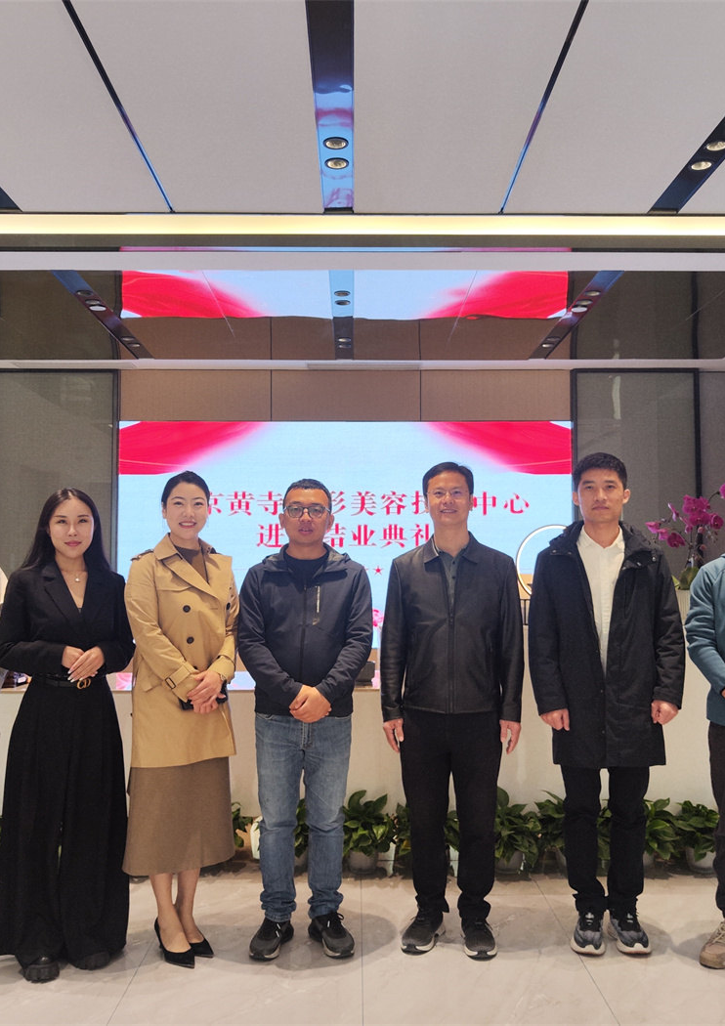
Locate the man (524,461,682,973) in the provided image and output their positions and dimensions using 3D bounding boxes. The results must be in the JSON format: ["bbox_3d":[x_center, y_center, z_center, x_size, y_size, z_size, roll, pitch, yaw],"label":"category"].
[{"bbox_3d":[0.907,0.667,3.532,0.570,1.778,0.340,-1,-4,10],"label":"man"}]

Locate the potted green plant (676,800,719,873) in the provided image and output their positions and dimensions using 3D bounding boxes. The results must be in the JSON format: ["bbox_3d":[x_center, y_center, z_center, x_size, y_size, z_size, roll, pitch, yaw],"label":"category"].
[{"bbox_3d":[1.521,1.450,4.271,0.217,0.300,0.230,0,-3,0],"label":"potted green plant"}]

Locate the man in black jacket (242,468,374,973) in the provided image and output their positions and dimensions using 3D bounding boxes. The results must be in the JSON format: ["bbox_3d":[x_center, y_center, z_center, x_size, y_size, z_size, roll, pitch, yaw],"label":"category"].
[{"bbox_3d":[-0.210,0.714,3.482,0.494,1.674,0.340,0,-3,0],"label":"man in black jacket"}]

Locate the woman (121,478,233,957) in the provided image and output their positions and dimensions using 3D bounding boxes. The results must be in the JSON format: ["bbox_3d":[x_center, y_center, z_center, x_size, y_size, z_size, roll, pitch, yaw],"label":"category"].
[{"bbox_3d":[-0.653,0.698,3.418,0.430,1.701,0.350,2,-4,-28],"label":"woman"}]

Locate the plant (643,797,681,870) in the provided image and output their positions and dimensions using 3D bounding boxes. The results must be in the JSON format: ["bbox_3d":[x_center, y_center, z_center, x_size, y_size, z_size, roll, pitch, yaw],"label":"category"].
[{"bbox_3d":[1.328,1.453,4.301,0.237,0.298,0.240,0,-3,0],"label":"plant"}]

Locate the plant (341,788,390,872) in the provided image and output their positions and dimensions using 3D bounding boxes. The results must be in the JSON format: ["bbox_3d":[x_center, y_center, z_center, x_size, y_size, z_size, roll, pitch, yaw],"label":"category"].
[{"bbox_3d":[0.012,1.426,4.258,0.240,0.346,0.250,0,-3,0],"label":"plant"}]

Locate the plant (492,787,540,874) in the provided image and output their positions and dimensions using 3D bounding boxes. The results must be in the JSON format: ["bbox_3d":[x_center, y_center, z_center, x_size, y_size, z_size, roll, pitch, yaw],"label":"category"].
[{"bbox_3d":[0.672,1.421,4.258,0.254,0.356,0.250,0,-3,0],"label":"plant"}]

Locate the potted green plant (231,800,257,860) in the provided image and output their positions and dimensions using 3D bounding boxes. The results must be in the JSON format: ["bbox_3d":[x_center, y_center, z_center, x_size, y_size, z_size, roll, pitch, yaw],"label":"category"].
[{"bbox_3d":[-0.546,1.459,4.324,0.209,0.288,0.220,0,-3,0],"label":"potted green plant"}]

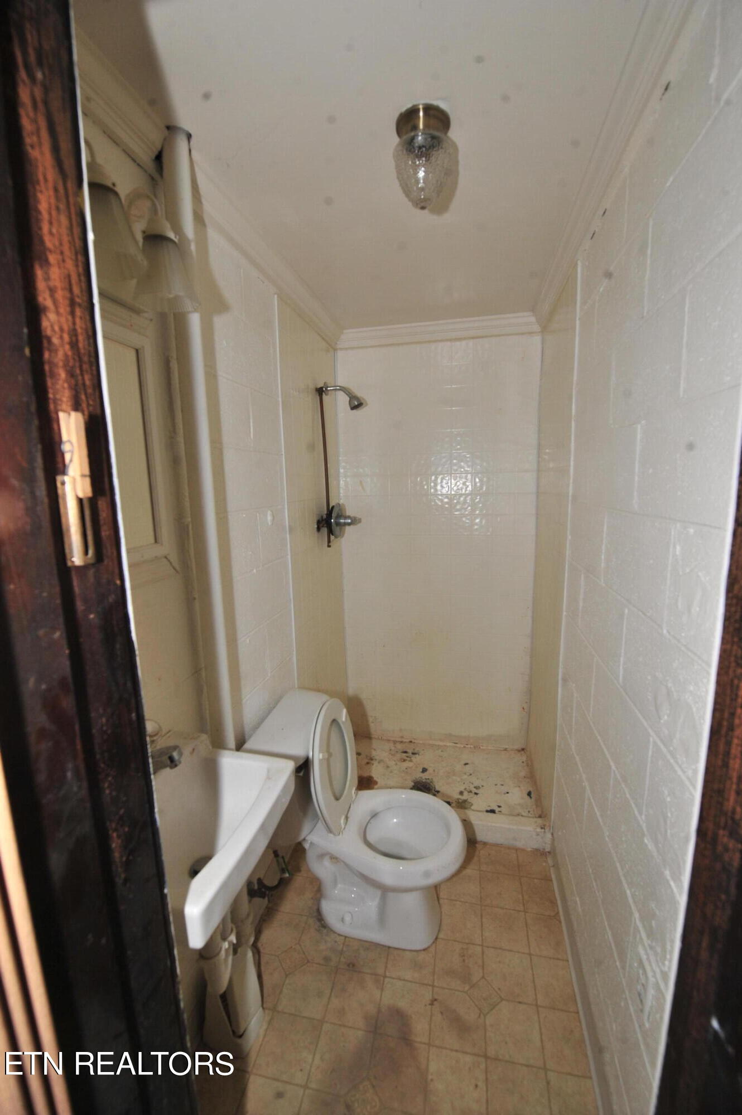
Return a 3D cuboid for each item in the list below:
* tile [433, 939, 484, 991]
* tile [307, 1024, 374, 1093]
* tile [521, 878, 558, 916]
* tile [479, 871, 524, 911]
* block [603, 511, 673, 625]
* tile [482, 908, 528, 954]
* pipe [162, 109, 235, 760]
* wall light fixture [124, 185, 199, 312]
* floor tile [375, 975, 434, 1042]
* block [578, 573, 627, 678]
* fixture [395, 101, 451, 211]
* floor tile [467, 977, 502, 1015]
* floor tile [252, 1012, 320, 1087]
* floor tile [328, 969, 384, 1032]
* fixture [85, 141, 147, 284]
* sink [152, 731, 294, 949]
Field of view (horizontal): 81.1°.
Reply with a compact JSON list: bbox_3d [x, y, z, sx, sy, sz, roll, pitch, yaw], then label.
[{"bbox_3d":[0.282,1.310,1.389,0.151,0.008,0.150,1,10,12],"label":"tile"},{"bbox_3d":[-0.077,1.362,1.172,0.152,0.010,0.148,1,10,12],"label":"tile"},{"bbox_3d":[0.630,1.266,1.612,0.137,0.008,0.150,1,10,12],"label":"tile"},{"bbox_3d":[0.500,1.274,1.657,0.151,0.008,0.151,1,9,12],"label":"tile"},{"bbox_3d":[0.668,0.005,0.950,0.190,0.195,0.397,1,10,13],"label":"block"},{"bbox_3d":[0.465,1.294,1.506,0.152,0.010,0.148,1,10,12],"label":"tile"},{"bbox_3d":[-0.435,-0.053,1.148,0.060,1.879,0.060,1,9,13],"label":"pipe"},{"bbox_3d":[-0.453,-0.655,0.915,0.165,0.215,0.137,1,10,13],"label":"wall light fixture"},{"bbox_3d":[0.104,1.332,1.278,0.151,0.008,0.150,1,10,12],"label":"floor tile"},{"bbox_3d":[0.699,0.174,1.195,0.131,0.199,0.400,1,9,13],"label":"block"},{"bbox_3d":[0.121,-0.902,0.999,0.133,0.179,0.133,1,9,13],"label":"fixture"},{"bbox_3d":[0.341,1.323,1.303,0.076,0.008,0.076,-7,11,-33],"label":"floor tile"},{"bbox_3d":[-0.223,1.352,1.198,0.151,0.008,0.150,1,10,12],"label":"floor tile"},{"bbox_3d":[-0.046,1.338,1.311,0.152,0.010,0.148,1,10,11],"label":"floor tile"},{"bbox_3d":[-0.489,-0.627,0.759,0.165,0.215,0.137,1,10,13],"label":"fixture"},{"bbox_3d":[-0.377,0.631,0.986,0.290,0.200,0.420,1,10,13],"label":"sink"}]

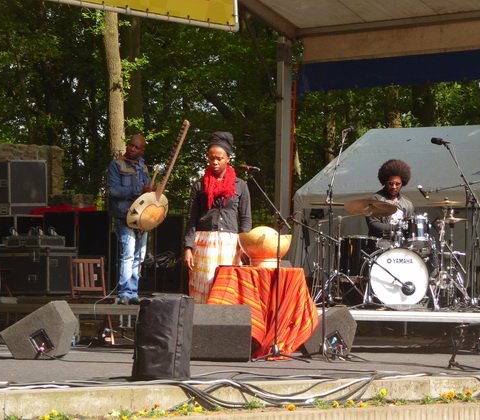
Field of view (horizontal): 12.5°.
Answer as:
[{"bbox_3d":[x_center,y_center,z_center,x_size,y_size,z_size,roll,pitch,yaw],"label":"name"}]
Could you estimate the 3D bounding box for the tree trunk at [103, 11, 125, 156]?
[{"bbox_3d":[-1.682,-0.898,29.500,0.240,3.800,0.240,-2,0,0],"label":"tree trunk"}]

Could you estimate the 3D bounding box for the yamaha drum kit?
[{"bbox_3d":[1.519,0.426,21.900,1.550,1.100,1.400,1,0,-7],"label":"yamaha drum kit"}]

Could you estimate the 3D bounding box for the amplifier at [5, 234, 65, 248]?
[{"bbox_3d":[-2.315,0.355,24.600,0.500,0.150,0.460,0,0,30],"label":"amplifier"}]

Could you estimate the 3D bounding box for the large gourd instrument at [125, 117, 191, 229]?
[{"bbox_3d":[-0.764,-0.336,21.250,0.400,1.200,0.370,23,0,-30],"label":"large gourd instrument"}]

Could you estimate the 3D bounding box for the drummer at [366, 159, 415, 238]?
[{"bbox_3d":[1.523,0.213,22.100,0.560,1.440,0.700,1,0,-6],"label":"drummer"}]

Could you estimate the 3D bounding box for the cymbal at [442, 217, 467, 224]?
[{"bbox_3d":[1.975,0.093,20.300,0.340,0.050,0.340,0,0,0],"label":"cymbal"}]

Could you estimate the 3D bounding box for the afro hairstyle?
[{"bbox_3d":[1.560,-0.381,22.200,0.335,0.290,0.320,1,0,-6],"label":"afro hairstyle"}]

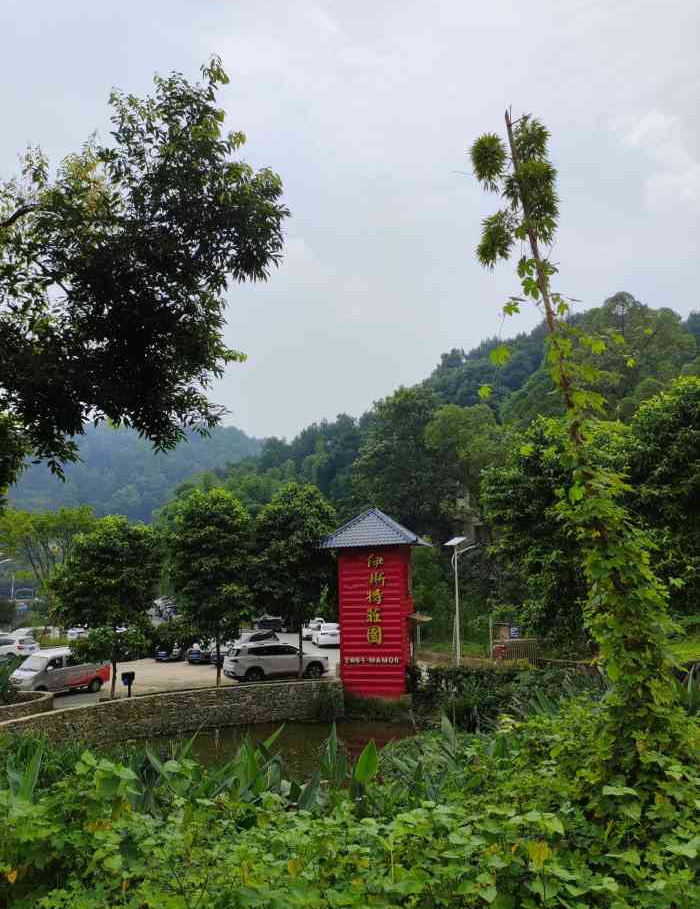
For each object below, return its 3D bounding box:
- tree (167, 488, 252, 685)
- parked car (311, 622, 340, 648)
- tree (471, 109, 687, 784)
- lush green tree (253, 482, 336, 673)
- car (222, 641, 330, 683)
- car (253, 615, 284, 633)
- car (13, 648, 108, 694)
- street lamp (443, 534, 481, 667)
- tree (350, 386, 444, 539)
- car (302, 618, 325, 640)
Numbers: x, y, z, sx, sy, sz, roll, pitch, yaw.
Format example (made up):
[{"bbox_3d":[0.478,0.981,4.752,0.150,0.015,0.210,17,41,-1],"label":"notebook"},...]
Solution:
[{"bbox_3d":[-5.807,5.803,29.301,3.600,8.400,3.600,-1,-11,0],"label":"tree"},{"bbox_3d":[-1.476,12.433,47.174,1.850,1.570,4.600,1,-11,-10],"label":"parked car"},{"bbox_3d":[2.108,-0.404,6.502,1.606,6.631,1.500,-1,-11,0],"label":"tree"},{"bbox_3d":[-2.419,5.318,29.134,3.754,8.405,3.700,-1,-11,0],"label":"lush green tree"},{"bbox_3d":[-3.236,9.216,30.388,4.680,1.700,1.870,4,-13,-24],"label":"car"},{"bbox_3d":[-7.337,15.653,63.162,1.850,1.700,4.600,6,-13,-29],"label":"car"},{"bbox_3d":[-12.918,9.771,30.156,1.680,1.850,4.300,-7,-13,31],"label":"car"},{"bbox_3d":[5.710,7.444,34.639,1.950,6.700,0.800,-1,-11,0],"label":"street lamp"},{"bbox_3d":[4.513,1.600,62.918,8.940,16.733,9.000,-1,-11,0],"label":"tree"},{"bbox_3d":[-2.324,13.778,53.829,1.820,1.620,4.600,-4,-11,15],"label":"car"}]

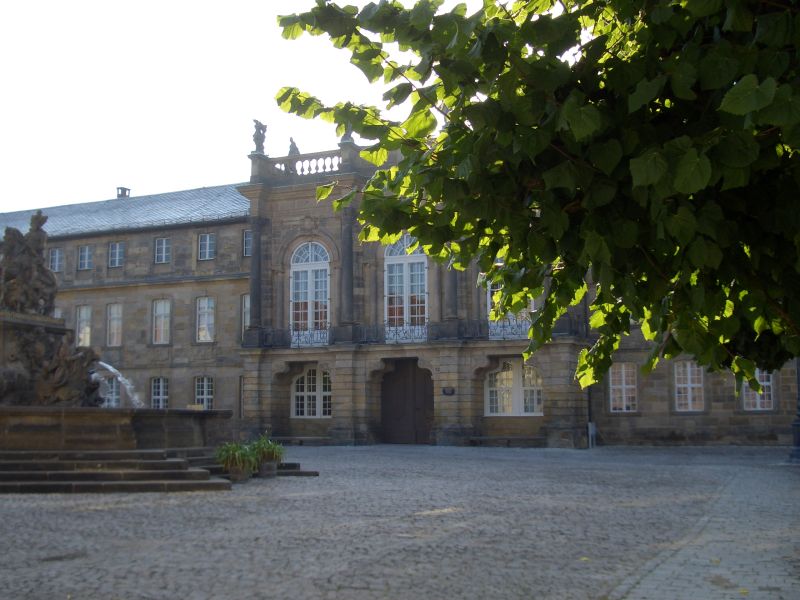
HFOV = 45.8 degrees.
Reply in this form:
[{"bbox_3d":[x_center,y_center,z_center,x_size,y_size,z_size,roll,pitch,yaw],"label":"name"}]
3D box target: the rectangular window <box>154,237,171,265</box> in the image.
[{"bbox_3d":[-14.578,-3.016,58.408,1.190,1.613,0.200,-3,-8,22],"label":"rectangular window"}]

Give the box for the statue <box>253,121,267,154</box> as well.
[{"bbox_3d":[-7.967,-9.259,53.918,0.680,1.850,0.620,-3,-8,22],"label":"statue"}]

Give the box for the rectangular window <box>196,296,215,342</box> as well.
[{"bbox_3d":[-11.606,1.188,56.674,1.190,2.755,0.200,-3,-8,22],"label":"rectangular window"}]

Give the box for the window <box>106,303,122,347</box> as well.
[{"bbox_3d":[-17.763,1.556,59.117,1.190,2.755,0.200,-3,-8,22],"label":"window"}]

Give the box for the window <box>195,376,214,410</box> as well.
[{"bbox_3d":[-11.556,5.716,56.081,1.248,2.386,0.200,-3,-8,22],"label":"window"}]

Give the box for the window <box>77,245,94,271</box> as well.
[{"bbox_3d":[-20.044,-2.689,60.577,1.190,1.613,0.200,-3,-8,22],"label":"window"}]

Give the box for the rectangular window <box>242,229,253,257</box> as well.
[{"bbox_3d":[-8.682,-3.368,56.068,1.190,1.613,0.200,-3,-8,22],"label":"rectangular window"}]

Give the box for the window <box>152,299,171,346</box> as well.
[{"bbox_3d":[-14.542,1.363,57.839,1.190,2.755,0.200,-3,-8,22],"label":"window"}]

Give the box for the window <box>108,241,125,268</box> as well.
[{"bbox_3d":[-17.798,-2.824,59.686,1.190,1.613,0.200,-3,-8,22],"label":"window"}]

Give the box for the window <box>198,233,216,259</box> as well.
[{"bbox_3d":[-11.629,-3.192,57.238,1.190,1.613,0.200,-3,-8,22],"label":"window"}]

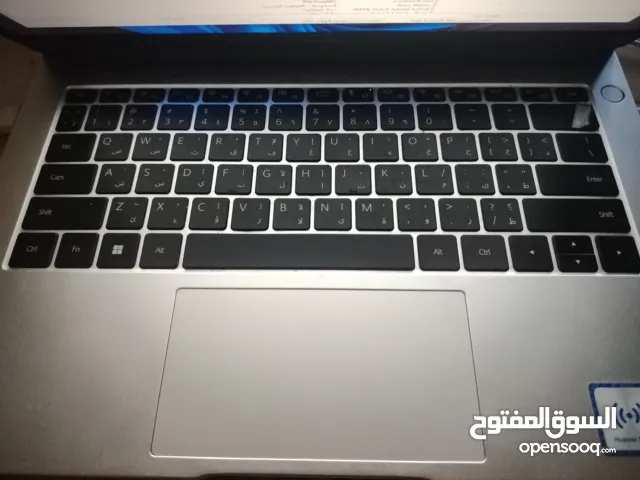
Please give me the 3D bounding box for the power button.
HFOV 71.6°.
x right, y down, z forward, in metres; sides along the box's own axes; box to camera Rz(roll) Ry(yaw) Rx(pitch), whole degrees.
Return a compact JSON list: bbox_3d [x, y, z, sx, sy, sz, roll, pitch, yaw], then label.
[{"bbox_3d":[0.152,-0.075,0.231,0.012,0.002,0.012,0,65,1],"label":"power button"}]

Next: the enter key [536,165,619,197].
[{"bbox_3d":[0.120,-0.028,0.209,0.036,0.002,0.017,0,65,1],"label":"enter key"}]

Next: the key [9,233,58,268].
[{"bbox_3d":[-0.127,0.005,0.199,0.019,0.002,0.017,0,65,1],"label":"key"}]

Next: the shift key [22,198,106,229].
[{"bbox_3d":[-0.118,-0.012,0.207,0.037,0.002,0.017,0,65,1],"label":"shift key"}]

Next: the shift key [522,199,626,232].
[{"bbox_3d":[0.116,-0.011,0.201,0.046,0.002,0.017,0,65,1],"label":"shift key"}]

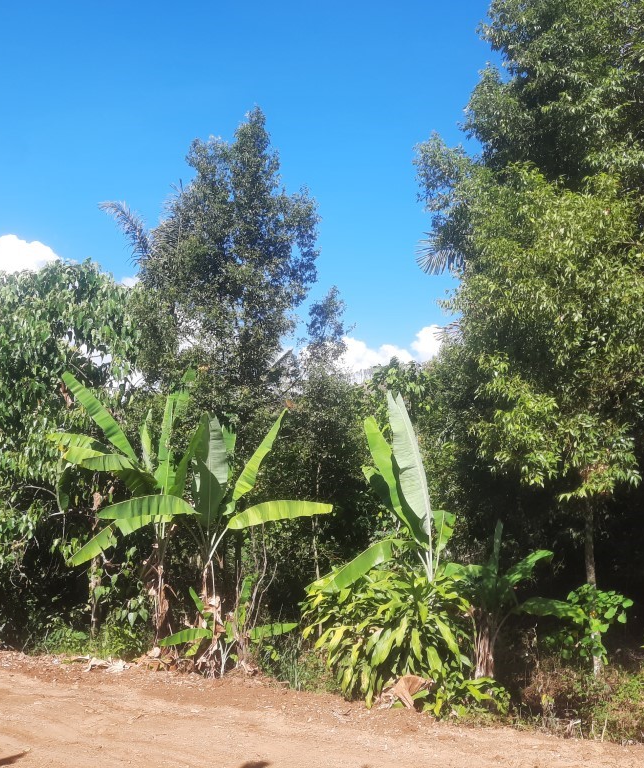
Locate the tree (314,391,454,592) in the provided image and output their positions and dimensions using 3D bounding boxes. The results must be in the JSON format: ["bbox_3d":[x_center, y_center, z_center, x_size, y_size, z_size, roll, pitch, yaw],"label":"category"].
[{"bbox_3d":[0.622,1.451,7.359,1.391,2.827,1.300,0,-12,0],"label":"tree"}]

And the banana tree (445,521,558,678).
[{"bbox_3d":[1.894,2.256,7.803,1.202,1.606,1.150,0,-12,0],"label":"banana tree"}]

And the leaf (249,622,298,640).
[{"bbox_3d":[-0.562,2.812,8.403,0.545,0.195,0.260,0,-12,0],"label":"leaf"}]

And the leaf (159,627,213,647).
[{"bbox_3d":[-1.531,2.832,8.296,0.606,0.214,0.260,0,-12,0],"label":"leaf"}]

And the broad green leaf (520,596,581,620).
[{"bbox_3d":[2.345,2.304,7.589,0.616,0.237,0.300,0,-12,0],"label":"broad green leaf"}]

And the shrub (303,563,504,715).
[{"bbox_3d":[0.762,2.365,6.913,1.887,1.354,1.750,0,-12,0],"label":"shrub"}]

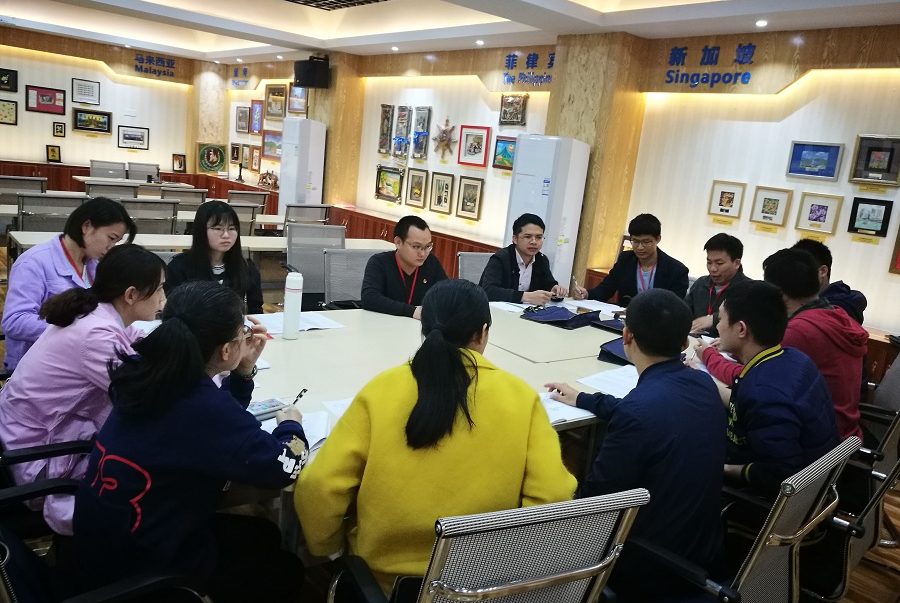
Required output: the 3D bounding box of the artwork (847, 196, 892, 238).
[{"bbox_3d":[2.532,-0.504,4.217,0.035,0.210,0.214,-4,16,-40],"label":"artwork"}]

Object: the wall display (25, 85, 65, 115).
[{"bbox_3d":[-5.659,-2.811,9.835,0.487,0.345,0.030,-4,16,-40],"label":"wall display"}]

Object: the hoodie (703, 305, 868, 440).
[{"bbox_3d":[1.395,0.313,2.971,0.520,0.660,0.680,-3,15,-35],"label":"hoodie"}]

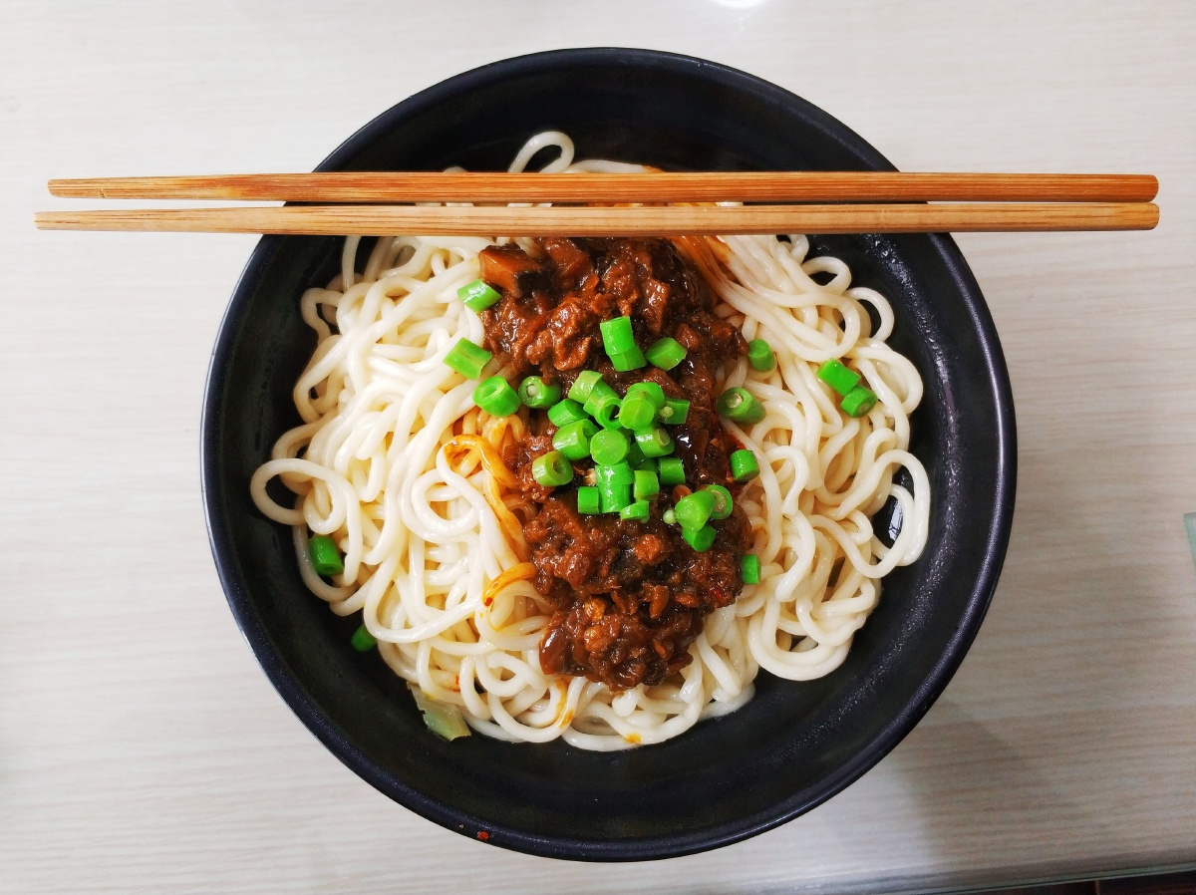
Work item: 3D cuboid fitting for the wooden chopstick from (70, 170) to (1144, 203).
[{"bbox_3d":[0.006,-0.055,0.200,0.238,0.006,0.006,-1,88,-4],"label":"wooden chopstick"}]

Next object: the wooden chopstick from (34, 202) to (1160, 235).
[{"bbox_3d":[0.005,-0.049,0.199,0.240,0.006,0.006,-1,88,-4],"label":"wooden chopstick"}]

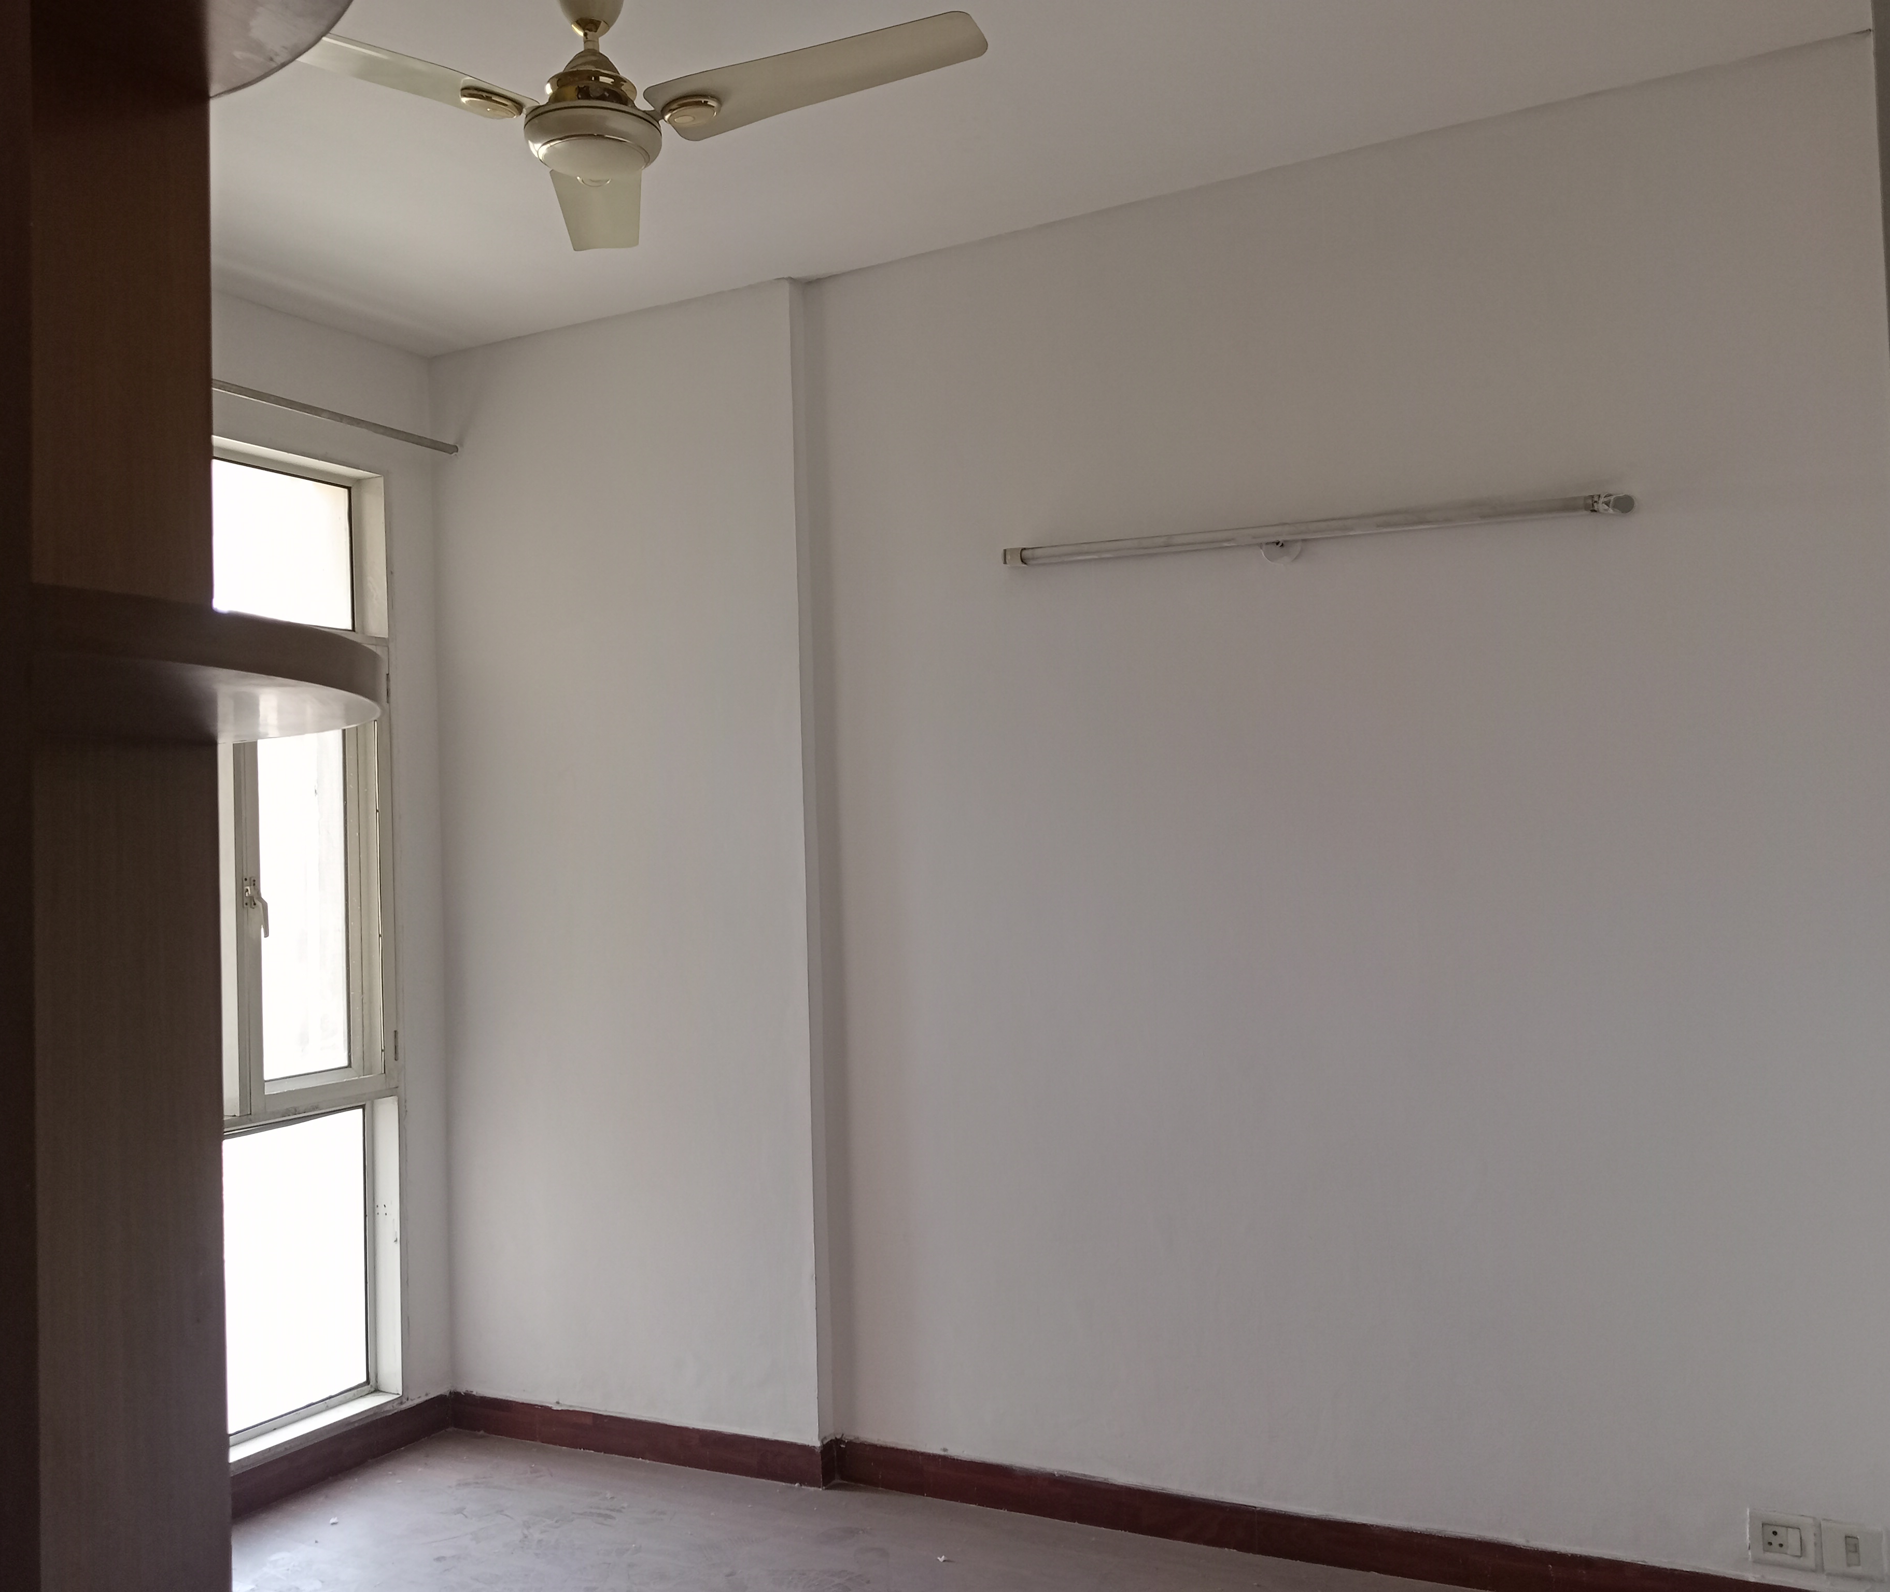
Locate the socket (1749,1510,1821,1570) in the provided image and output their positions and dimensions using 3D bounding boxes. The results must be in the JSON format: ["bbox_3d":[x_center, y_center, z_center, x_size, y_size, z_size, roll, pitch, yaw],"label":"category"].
[{"bbox_3d":[1.483,1.317,3.025,0.112,0.087,0.015,-3,-3,29],"label":"socket"}]

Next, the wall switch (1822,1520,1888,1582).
[{"bbox_3d":[1.577,1.311,2.974,0.099,0.087,0.015,-3,-3,29],"label":"wall switch"}]

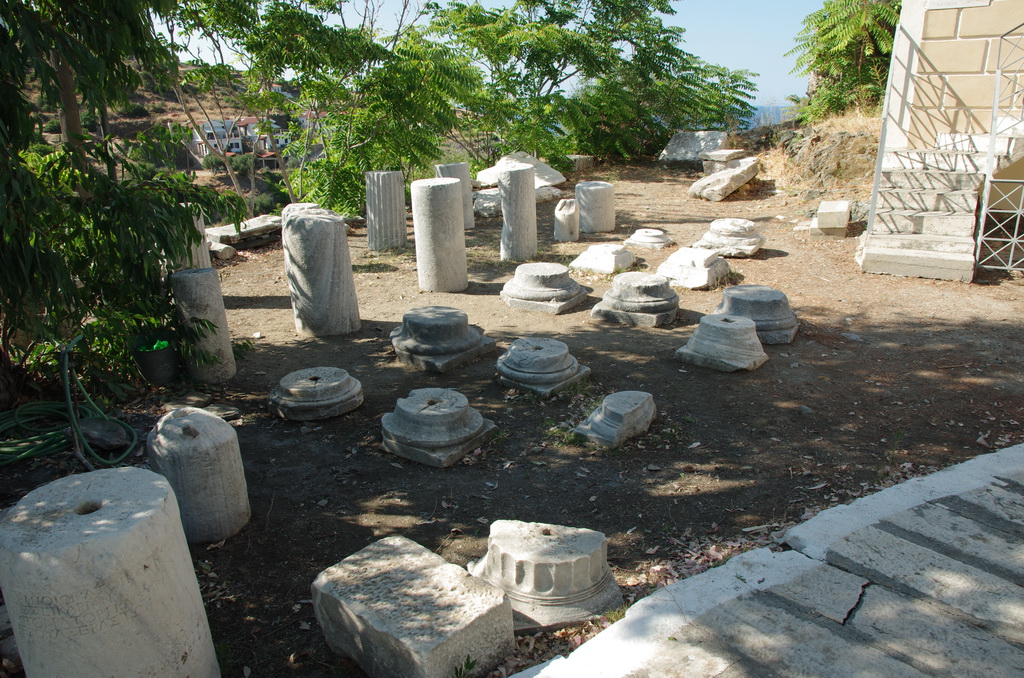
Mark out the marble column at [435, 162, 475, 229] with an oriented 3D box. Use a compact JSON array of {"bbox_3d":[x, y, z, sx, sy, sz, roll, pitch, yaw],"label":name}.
[{"bbox_3d":[-0.776,-1.948,9.669,0.472,0.846,0.472,-3,18,1],"label":"marble column"}]

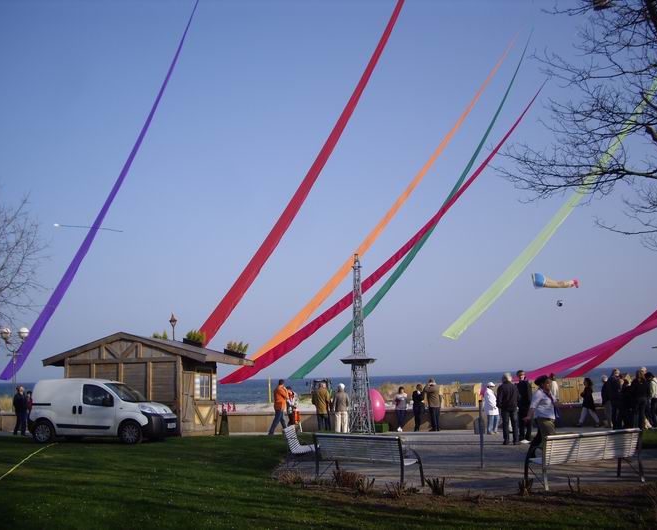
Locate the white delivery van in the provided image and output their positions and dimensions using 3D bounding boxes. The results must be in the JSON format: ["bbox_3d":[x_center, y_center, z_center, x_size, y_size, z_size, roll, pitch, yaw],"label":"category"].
[{"bbox_3d":[-6.070,3.950,21.140,3.880,1.720,1.740,-3,-8,12],"label":"white delivery van"}]

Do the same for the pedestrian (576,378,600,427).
[{"bbox_3d":[8.258,4.427,24.915,0.700,1.531,0.450,-2,-8,6],"label":"pedestrian"}]

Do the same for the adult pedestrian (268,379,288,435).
[{"bbox_3d":[-1.651,4.643,25.370,0.600,1.780,0.520,5,-10,-36],"label":"adult pedestrian"}]

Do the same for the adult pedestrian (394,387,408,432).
[{"bbox_3d":[2.487,4.979,26.800,0.480,1.513,0.340,0,-8,-9],"label":"adult pedestrian"}]

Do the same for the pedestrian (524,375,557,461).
[{"bbox_3d":[4.172,2.997,15.200,0.620,1.661,0.500,-2,-8,3],"label":"pedestrian"}]

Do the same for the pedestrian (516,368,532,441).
[{"bbox_3d":[4.900,3.540,19.400,0.520,1.780,0.360,2,-9,-24],"label":"pedestrian"}]

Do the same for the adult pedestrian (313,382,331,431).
[{"bbox_3d":[-0.227,4.855,26.525,0.550,1.659,0.380,-2,-8,6],"label":"adult pedestrian"}]

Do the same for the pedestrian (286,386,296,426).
[{"bbox_3d":[-1.311,4.932,26.457,0.450,1.560,0.350,-8,-10,36],"label":"pedestrian"}]

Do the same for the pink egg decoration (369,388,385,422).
[{"bbox_3d":[1.493,4.683,25.866,0.820,1.140,0.820,-1,-8,0],"label":"pink egg decoration"}]

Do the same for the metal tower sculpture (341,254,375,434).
[{"bbox_3d":[0.998,2.541,25.400,1.020,5.828,1.020,-4,-8,14],"label":"metal tower sculpture"}]

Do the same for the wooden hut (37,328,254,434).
[{"bbox_3d":[-5.866,3.974,25.940,5.737,3.303,3.912,-4,-9,16],"label":"wooden hut"}]

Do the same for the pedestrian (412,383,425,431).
[{"bbox_3d":[2.935,4.722,25.595,0.450,1.542,0.350,2,-9,-23],"label":"pedestrian"}]

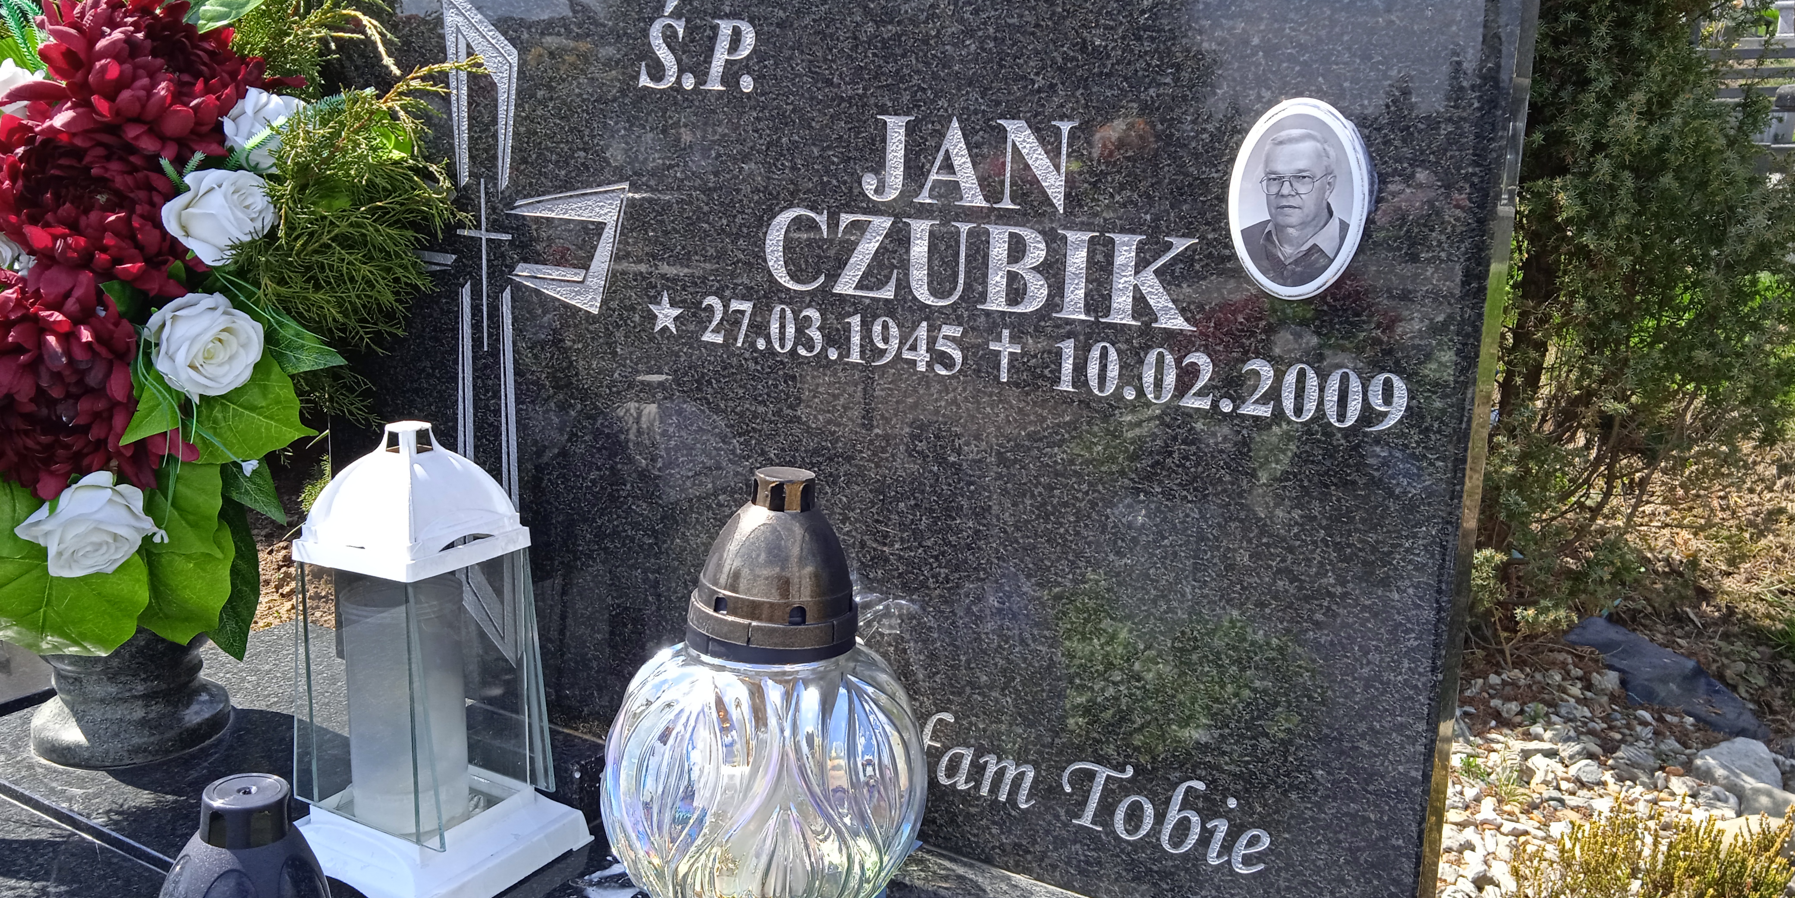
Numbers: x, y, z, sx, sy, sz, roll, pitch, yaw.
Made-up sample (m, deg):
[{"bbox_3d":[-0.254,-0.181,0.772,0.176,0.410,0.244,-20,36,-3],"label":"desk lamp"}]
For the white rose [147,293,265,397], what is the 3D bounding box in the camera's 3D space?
[{"bbox_3d":[-0.559,-0.085,1.175,0.094,0.086,0.068,-6,12,-33],"label":"white rose"}]

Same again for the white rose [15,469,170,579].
[{"bbox_3d":[-0.655,0.062,1.180,0.112,0.085,0.070,-4,29,-27],"label":"white rose"}]

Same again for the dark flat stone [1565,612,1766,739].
[{"bbox_3d":[1.360,0.375,2.600,0.200,0.080,0.500,3,12,6],"label":"dark flat stone"}]

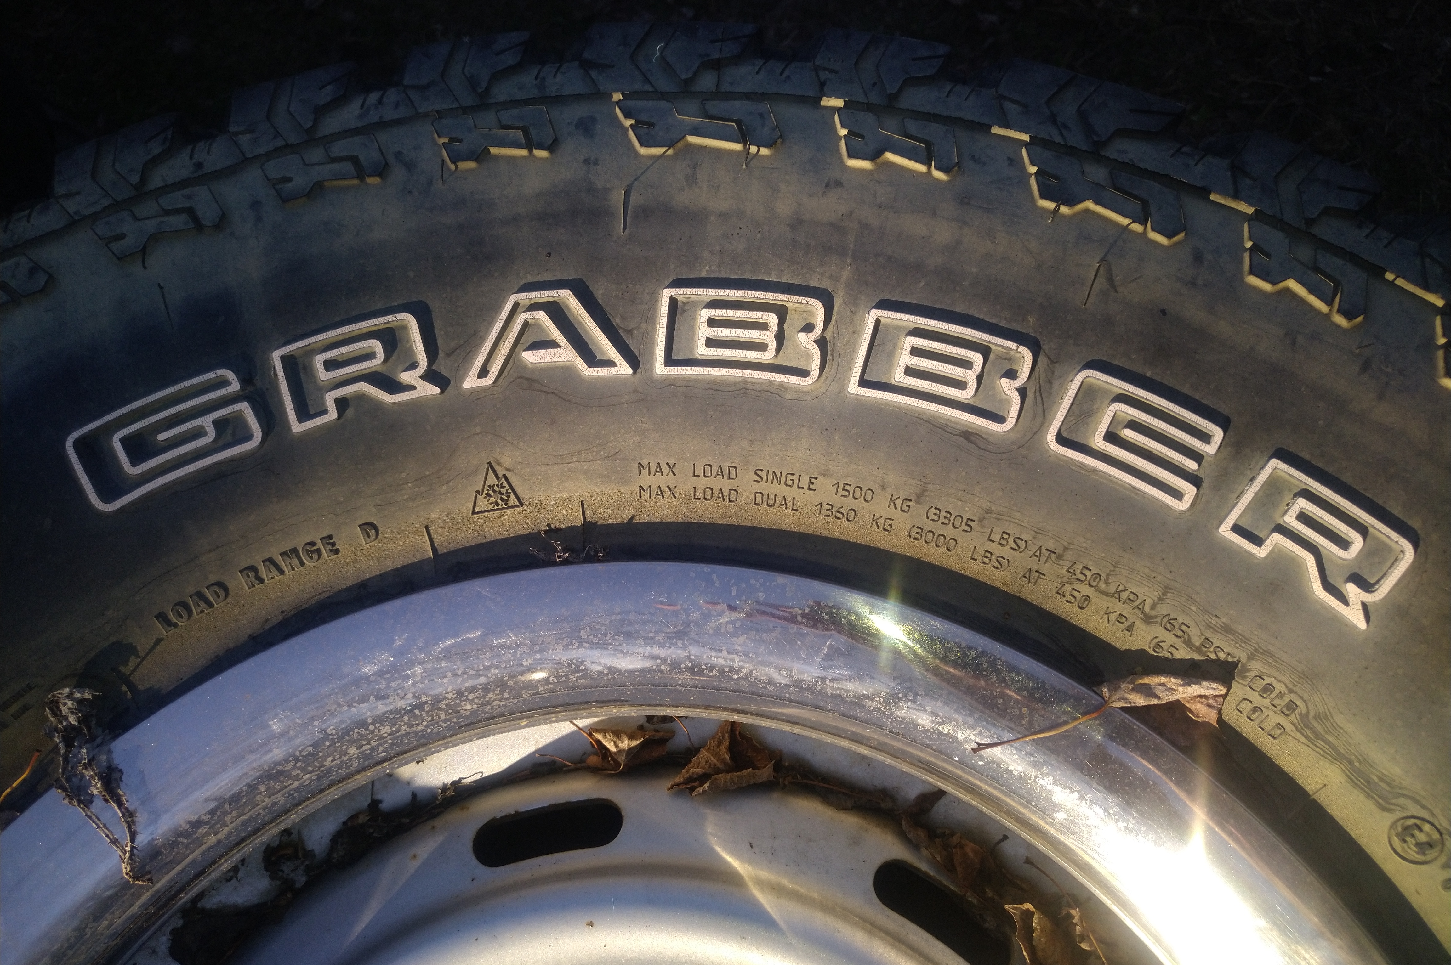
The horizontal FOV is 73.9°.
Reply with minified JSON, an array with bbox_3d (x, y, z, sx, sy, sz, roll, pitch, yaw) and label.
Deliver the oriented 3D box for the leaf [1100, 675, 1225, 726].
[{"bbox_3d":[0.108,0.052,0.240,0.032,0.012,0.011,10,72,5],"label":"leaf"}]

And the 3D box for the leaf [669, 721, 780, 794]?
[{"bbox_3d":[-0.002,0.082,0.287,0.033,0.026,0.019,-11,71,-2],"label":"leaf"}]

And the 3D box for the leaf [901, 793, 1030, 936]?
[{"bbox_3d":[0.071,0.109,0.280,0.015,0.022,0.043,-37,74,-11],"label":"leaf"}]

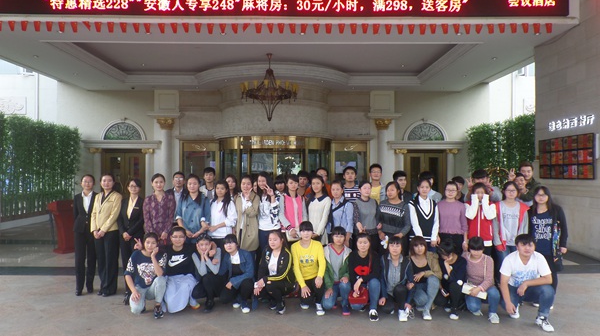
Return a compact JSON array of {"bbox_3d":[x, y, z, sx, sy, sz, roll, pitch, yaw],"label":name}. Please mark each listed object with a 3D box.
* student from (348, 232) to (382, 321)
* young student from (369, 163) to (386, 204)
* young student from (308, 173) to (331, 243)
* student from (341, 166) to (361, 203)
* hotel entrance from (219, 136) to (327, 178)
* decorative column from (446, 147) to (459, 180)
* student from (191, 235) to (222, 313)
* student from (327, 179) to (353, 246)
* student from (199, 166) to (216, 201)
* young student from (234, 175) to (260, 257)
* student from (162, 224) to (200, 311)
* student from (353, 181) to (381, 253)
[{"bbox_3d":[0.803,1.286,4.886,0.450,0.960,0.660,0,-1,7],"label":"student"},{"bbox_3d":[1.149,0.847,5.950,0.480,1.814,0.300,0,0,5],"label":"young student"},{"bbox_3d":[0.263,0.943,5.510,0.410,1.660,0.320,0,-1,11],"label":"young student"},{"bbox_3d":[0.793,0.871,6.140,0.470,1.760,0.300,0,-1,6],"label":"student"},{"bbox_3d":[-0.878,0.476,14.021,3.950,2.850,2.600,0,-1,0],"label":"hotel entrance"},{"bbox_3d":[5.449,0.552,14.200,0.400,2.529,0.360,0,0,0],"label":"decorative column"},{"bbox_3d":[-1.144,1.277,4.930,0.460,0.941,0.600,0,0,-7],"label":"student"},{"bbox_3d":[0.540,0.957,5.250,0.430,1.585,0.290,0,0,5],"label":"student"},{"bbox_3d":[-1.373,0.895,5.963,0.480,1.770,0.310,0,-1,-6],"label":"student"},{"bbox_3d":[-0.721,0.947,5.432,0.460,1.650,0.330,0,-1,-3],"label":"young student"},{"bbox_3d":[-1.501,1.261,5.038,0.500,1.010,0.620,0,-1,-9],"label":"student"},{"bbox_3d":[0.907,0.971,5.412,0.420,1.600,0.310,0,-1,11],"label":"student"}]

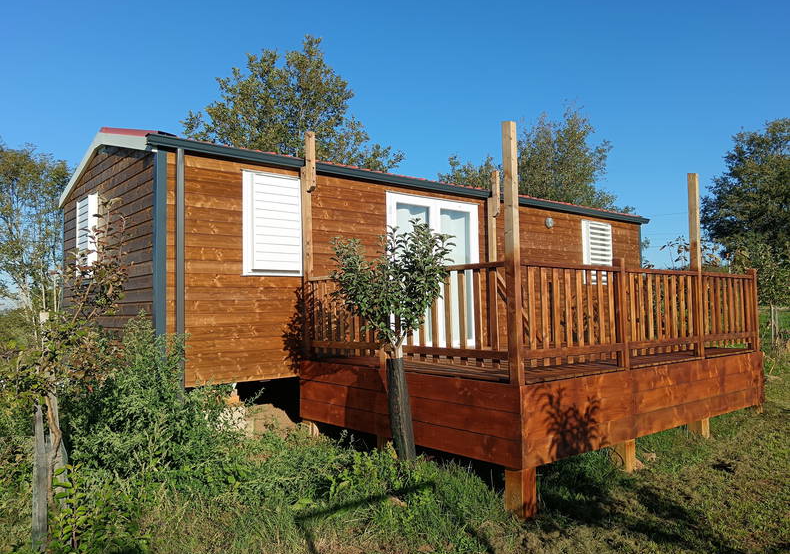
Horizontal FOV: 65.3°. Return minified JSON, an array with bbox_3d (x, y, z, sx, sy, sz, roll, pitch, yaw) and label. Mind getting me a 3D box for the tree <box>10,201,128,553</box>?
[{"bbox_3d":[-1.956,0.600,3.713,0.699,2.110,0.705,1,-4,-28],"label":"tree"}]

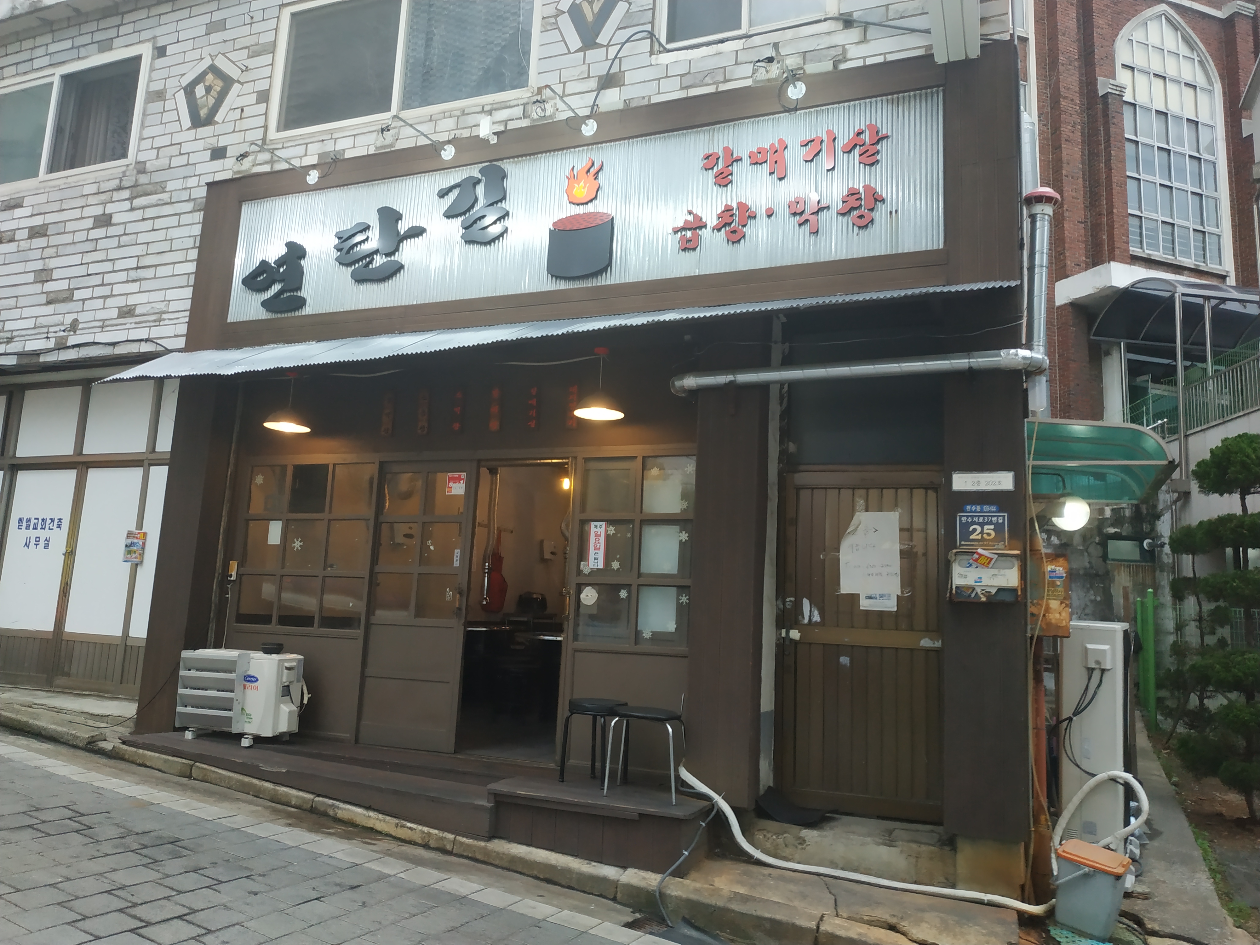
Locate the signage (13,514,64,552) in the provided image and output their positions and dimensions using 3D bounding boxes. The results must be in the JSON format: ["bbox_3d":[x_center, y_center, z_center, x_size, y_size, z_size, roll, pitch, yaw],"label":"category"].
[{"bbox_3d":[-5.409,0.563,7.977,0.620,0.320,0.015,-1,-10,21],"label":"signage"}]

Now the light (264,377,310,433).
[{"bbox_3d":[-2.439,-0.505,6.262,0.312,0.370,0.312,-1,-10,21],"label":"light"}]

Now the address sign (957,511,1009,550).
[{"bbox_3d":[1.871,0.313,4.640,0.245,0.181,0.015,-1,-9,21],"label":"address sign"}]

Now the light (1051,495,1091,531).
[{"bbox_3d":[2.737,0.256,5.411,0.215,0.215,0.215,-1,-10,21],"label":"light"}]

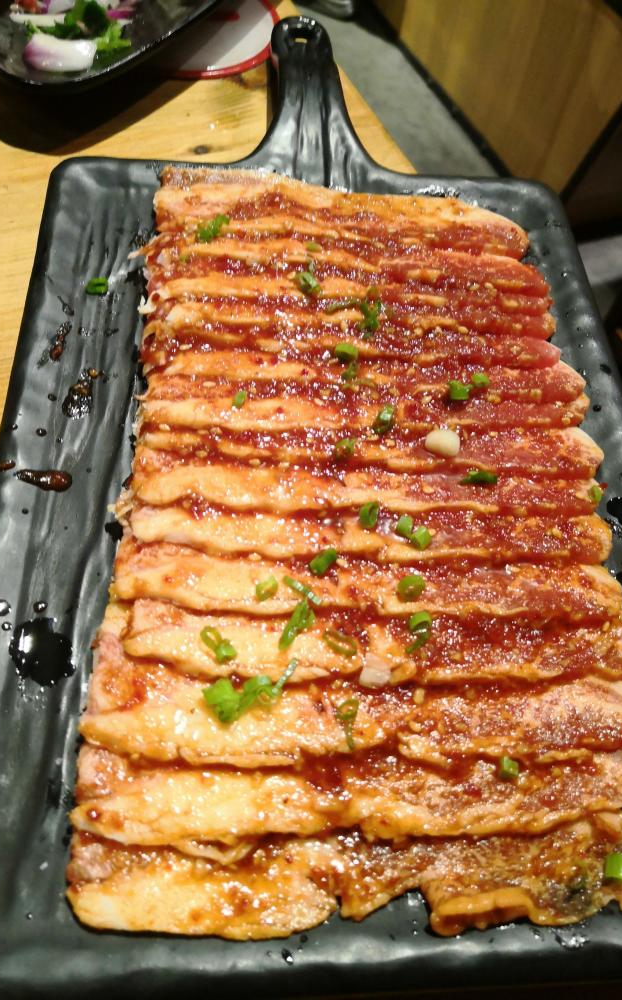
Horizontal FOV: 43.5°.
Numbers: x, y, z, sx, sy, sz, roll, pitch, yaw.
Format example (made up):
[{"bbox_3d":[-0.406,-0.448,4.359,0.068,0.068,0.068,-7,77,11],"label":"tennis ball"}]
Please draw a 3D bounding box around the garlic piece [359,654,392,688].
[{"bbox_3d":[0.018,0.047,0.212,0.009,0.005,0.008,-8,59,-11],"label":"garlic piece"}]

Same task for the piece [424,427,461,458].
[{"bbox_3d":[0.043,-0.019,0.256,0.012,0.007,0.009,13,58,2],"label":"piece"}]

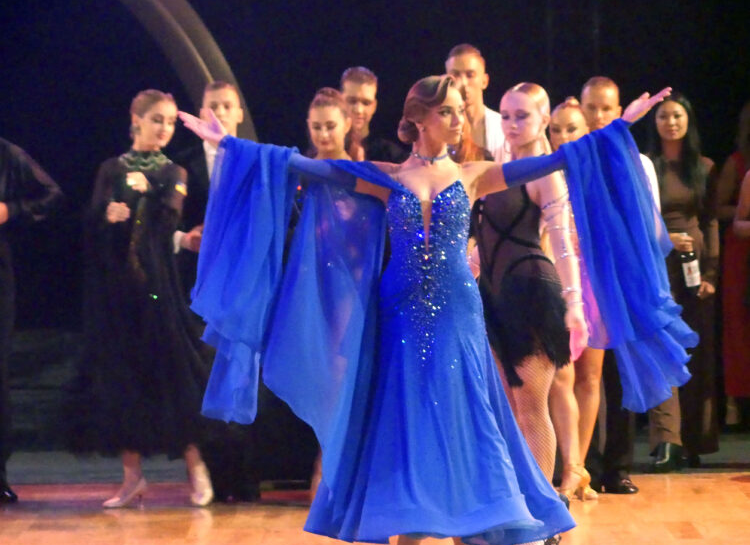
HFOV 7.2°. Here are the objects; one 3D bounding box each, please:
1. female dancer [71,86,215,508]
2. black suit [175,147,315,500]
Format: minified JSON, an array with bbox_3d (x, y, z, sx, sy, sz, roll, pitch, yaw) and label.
[{"bbox_3d":[-0.979,0.103,24.900,0.600,1.730,0.520,0,2,7],"label":"female dancer"},{"bbox_3d":[-0.607,0.207,25.100,0.530,1.500,0.380,0,1,3],"label":"black suit"}]

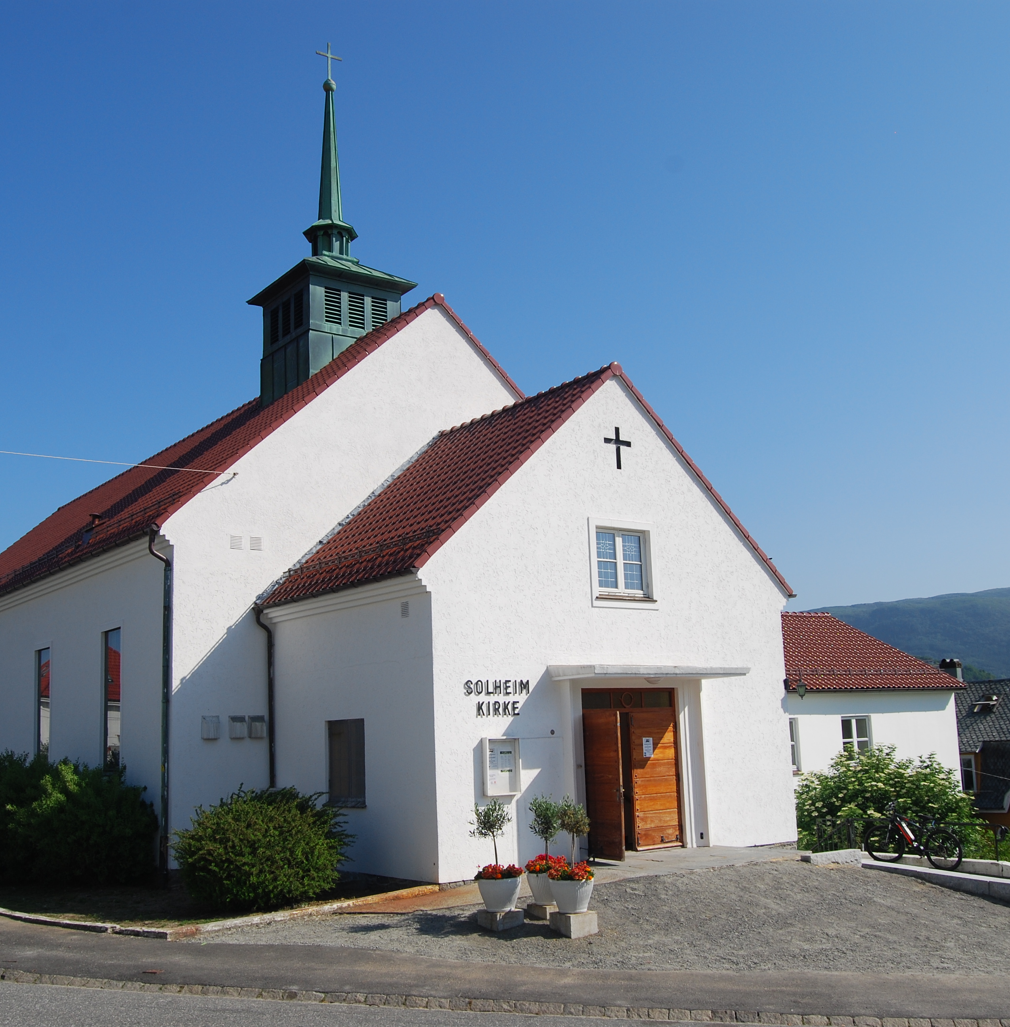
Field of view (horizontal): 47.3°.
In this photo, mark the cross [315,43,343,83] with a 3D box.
[{"bbox_3d":[-4.298,-11.063,28.175,0.745,1.000,0.082,6,-14,-37],"label":"cross"}]

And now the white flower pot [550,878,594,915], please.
[{"bbox_3d":[0.699,3.973,12.001,0.468,0.330,0.468,-2,-11,0],"label":"white flower pot"}]

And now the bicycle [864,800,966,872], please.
[{"bbox_3d":[7.027,5.565,20.006,0.612,1.071,1.754,6,-11,-37],"label":"bicycle"}]

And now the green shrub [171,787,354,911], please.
[{"bbox_3d":[-3.200,4.352,15.187,2.346,1.448,2.244,6,-14,-37],"label":"green shrub"}]

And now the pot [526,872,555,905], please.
[{"bbox_3d":[0.488,4.244,13.049,0.462,0.345,0.462,-2,-11,0],"label":"pot"}]

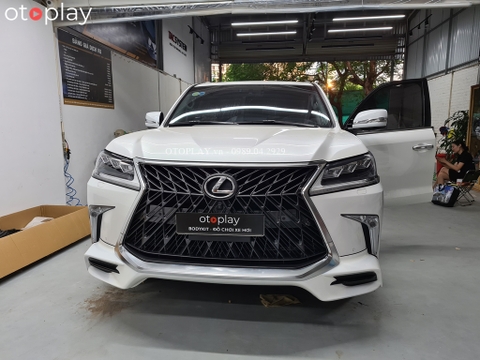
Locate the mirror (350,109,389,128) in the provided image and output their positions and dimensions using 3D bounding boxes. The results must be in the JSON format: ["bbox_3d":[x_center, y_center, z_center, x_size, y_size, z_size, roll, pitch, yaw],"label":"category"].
[{"bbox_3d":[1.148,-0.542,3.195,0.300,0.190,0.190,1,8,6],"label":"mirror"}]

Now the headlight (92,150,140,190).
[{"bbox_3d":[-0.776,-0.068,2.316,0.460,0.250,0.400,1,8,7],"label":"headlight"}]

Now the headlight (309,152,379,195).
[{"bbox_3d":[0.633,-0.036,2.144,0.460,0.250,0.400,1,8,7],"label":"headlight"}]

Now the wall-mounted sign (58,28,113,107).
[{"bbox_3d":[-2.183,-1.545,5.289,0.030,0.934,1.370,1,8,8],"label":"wall-mounted sign"}]

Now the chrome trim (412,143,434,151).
[{"bbox_3d":[1.822,-0.333,3.584,0.250,0.060,0.060,-3,8,-21],"label":"chrome trim"}]

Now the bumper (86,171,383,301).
[{"bbox_3d":[-0.082,0.314,2.211,1.920,0.680,0.580,1,8,7],"label":"bumper"}]

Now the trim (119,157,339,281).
[{"bbox_3d":[-0.100,0.206,2.045,1.320,0.660,0.270,1,8,7],"label":"trim"}]

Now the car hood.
[{"bbox_3d":[-0.003,-0.300,2.746,1.720,0.250,1.300,1,8,7],"label":"car hood"}]

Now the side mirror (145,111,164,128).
[{"bbox_3d":[-0.900,-0.639,3.809,0.210,0.180,0.200,1,8,7],"label":"side mirror"}]

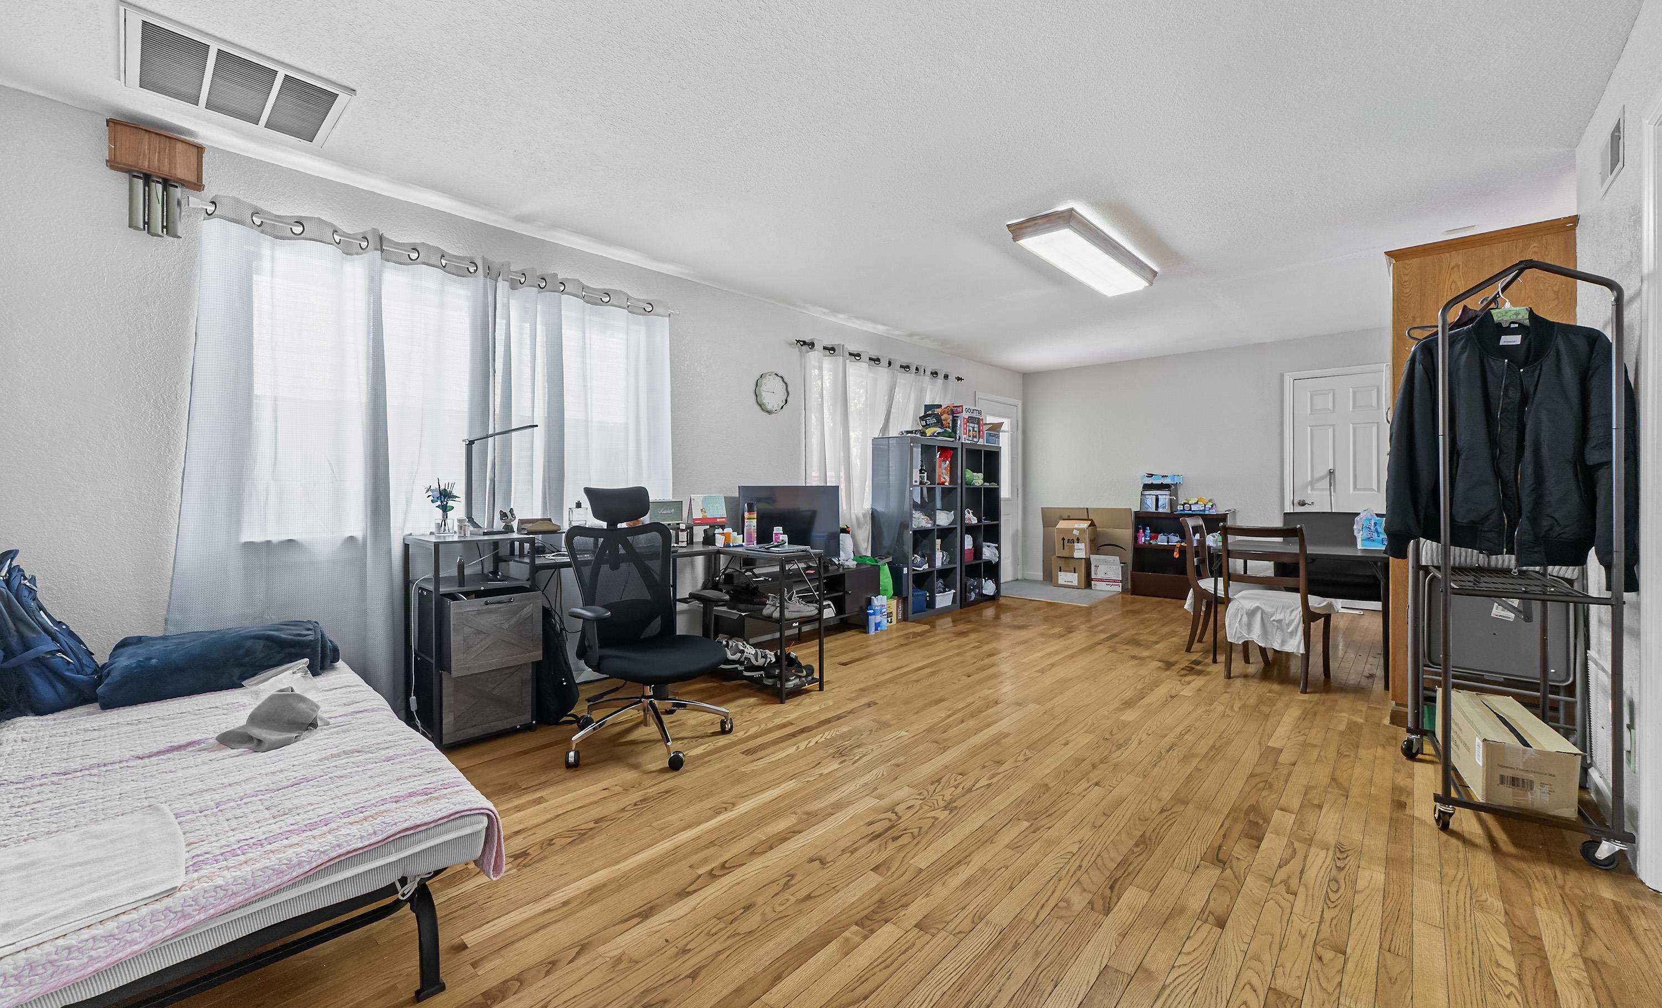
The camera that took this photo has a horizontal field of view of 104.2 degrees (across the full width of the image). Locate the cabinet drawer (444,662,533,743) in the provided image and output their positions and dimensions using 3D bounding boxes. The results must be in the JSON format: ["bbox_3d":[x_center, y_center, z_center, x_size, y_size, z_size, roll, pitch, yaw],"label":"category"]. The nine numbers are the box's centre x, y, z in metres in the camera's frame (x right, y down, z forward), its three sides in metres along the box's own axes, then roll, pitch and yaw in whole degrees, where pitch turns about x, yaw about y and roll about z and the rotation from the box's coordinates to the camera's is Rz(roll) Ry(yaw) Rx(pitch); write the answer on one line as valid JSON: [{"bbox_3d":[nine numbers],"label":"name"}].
[{"bbox_3d":[-1.574,0.836,2.897,0.360,0.290,0.340,-1,1,-45],"label":"cabinet drawer"}]

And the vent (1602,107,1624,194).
[{"bbox_3d":[2.589,-1.154,2.154,0.020,0.200,0.340,1,1,42],"label":"vent"}]

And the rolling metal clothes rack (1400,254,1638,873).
[{"bbox_3d":[2.247,0.141,2.153,0.410,1.740,0.690,1,1,36],"label":"rolling metal clothes rack"}]

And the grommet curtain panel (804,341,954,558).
[{"bbox_3d":[0.505,-0.197,5.505,0.130,2.060,2.120,0,1,42],"label":"grommet curtain panel"}]

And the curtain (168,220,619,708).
[{"bbox_3d":[-1.697,-0.116,3.061,0.130,2.100,2.050,0,1,42],"label":"curtain"}]

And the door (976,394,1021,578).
[{"bbox_3d":[1.884,-0.121,7.171,0.080,2.070,1.000,0,1,42],"label":"door"}]

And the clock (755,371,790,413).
[{"bbox_3d":[-0.433,-0.815,4.726,0.045,0.310,0.310,1,1,42],"label":"clock"}]

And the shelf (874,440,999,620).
[{"bbox_3d":[1.008,0.199,5.881,0.390,1.480,1.530,0,1,42],"label":"shelf"}]

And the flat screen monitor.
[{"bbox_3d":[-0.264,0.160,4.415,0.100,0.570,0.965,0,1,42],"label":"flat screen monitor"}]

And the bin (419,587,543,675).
[{"bbox_3d":[-1.545,0.541,2.855,0.420,0.315,0.360,1,1,42],"label":"bin"}]

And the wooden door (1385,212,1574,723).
[{"bbox_3d":[2.755,-0.066,2.770,0.580,2.140,0.070,1,1,42],"label":"wooden door"}]

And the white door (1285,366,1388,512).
[{"bbox_3d":[4.521,-0.129,5.709,0.870,2.130,0.080,1,1,42],"label":"white door"}]

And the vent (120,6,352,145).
[{"bbox_3d":[-1.976,-1.375,2.158,0.540,0.030,0.540,0,1,42],"label":"vent"}]

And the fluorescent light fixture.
[{"bbox_3d":[1.465,-1.386,3.685,0.350,0.090,1.310,0,1,42],"label":"fluorescent light fixture"}]

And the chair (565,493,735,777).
[{"bbox_3d":[-0.782,0.464,2.746,0.670,1.090,0.670,1,2,44],"label":"chair"}]

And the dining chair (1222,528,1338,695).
[{"bbox_3d":[2.541,0.552,3.631,0.520,0.860,0.450,-1,1,-41],"label":"dining chair"}]

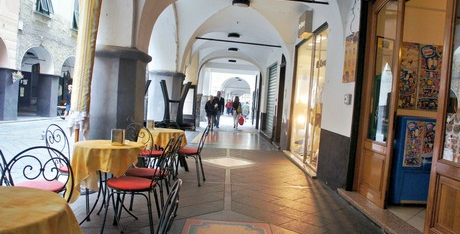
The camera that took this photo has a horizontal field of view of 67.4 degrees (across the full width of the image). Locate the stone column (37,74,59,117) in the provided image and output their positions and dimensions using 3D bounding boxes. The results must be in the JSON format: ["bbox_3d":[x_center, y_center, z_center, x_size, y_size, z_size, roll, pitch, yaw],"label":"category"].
[{"bbox_3d":[-9.532,-1.082,18.002,0.950,2.160,0.950,3,2,0],"label":"stone column"}]

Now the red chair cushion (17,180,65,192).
[{"bbox_3d":[-1.570,0.585,2.848,0.400,0.050,0.400,5,2,9],"label":"red chair cushion"}]

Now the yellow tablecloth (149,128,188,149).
[{"bbox_3d":[-1.095,0.350,5.520,0.740,0.310,0.740,4,2,0],"label":"yellow tablecloth"}]

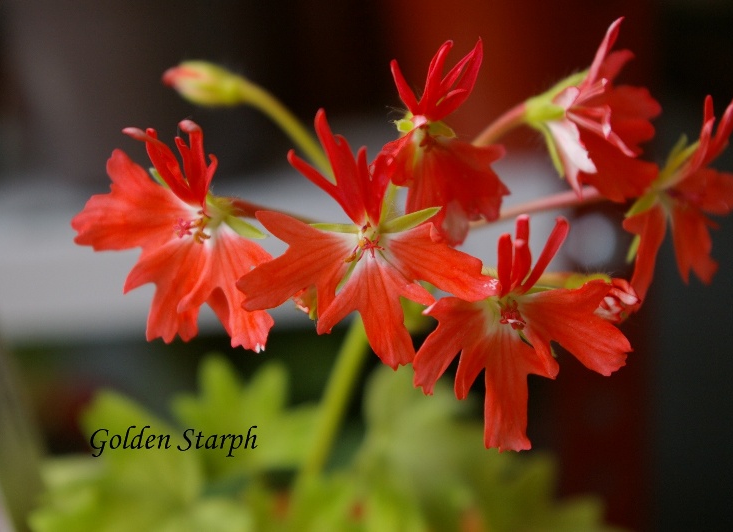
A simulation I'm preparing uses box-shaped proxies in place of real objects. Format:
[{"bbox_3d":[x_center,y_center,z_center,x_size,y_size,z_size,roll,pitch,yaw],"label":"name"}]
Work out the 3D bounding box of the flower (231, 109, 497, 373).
[{"bbox_3d":[0.000,-0.005,0.330,0.046,0.045,0.021,2,6,2],"label":"flower"}]

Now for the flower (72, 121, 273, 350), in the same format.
[{"bbox_3d":[-0.036,-0.006,0.335,0.036,0.041,0.019,1,7,36],"label":"flower"}]

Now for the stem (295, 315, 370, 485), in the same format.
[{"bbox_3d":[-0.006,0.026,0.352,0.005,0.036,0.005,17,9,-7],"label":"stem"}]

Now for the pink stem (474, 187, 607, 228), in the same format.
[{"bbox_3d":[0.033,-0.011,0.352,0.028,0.003,0.003,-15,0,-5],"label":"pink stem"}]

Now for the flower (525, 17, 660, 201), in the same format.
[{"bbox_3d":[0.043,-0.030,0.350,0.020,0.033,0.030,7,6,-17],"label":"flower"}]

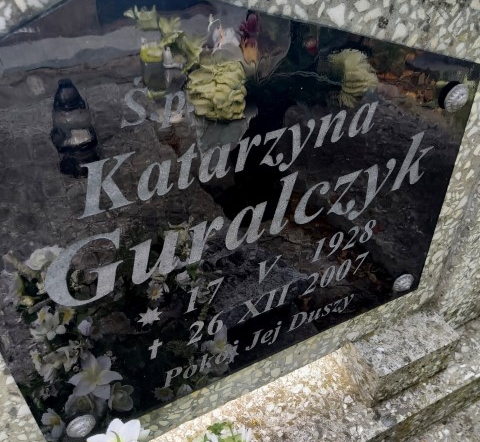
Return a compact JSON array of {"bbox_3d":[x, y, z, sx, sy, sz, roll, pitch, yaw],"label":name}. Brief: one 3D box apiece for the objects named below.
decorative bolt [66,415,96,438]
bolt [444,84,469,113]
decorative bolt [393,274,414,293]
[{"bbox_3d":[-0.158,0.205,0.480,0.030,0.030,0.012,-19,41,-20],"label":"decorative bolt"},{"bbox_3d":[0.214,-0.121,0.474,0.030,0.030,0.012,-19,41,-20],"label":"bolt"},{"bbox_3d":[0.213,0.081,0.626,0.030,0.030,0.012,-19,41,-20],"label":"decorative bolt"}]

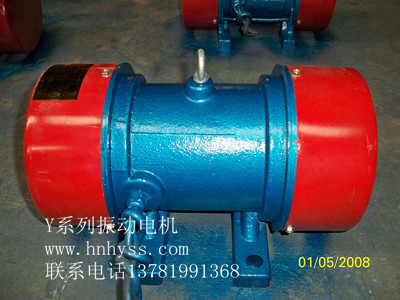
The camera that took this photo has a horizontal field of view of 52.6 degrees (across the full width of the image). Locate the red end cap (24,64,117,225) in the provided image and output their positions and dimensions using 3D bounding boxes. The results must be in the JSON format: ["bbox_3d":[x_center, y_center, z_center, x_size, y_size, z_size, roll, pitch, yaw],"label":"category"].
[{"bbox_3d":[-0.148,-0.006,0.549,0.087,0.216,0.216,1,38,2],"label":"red end cap"}]

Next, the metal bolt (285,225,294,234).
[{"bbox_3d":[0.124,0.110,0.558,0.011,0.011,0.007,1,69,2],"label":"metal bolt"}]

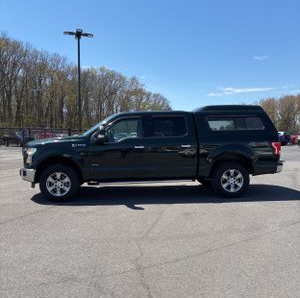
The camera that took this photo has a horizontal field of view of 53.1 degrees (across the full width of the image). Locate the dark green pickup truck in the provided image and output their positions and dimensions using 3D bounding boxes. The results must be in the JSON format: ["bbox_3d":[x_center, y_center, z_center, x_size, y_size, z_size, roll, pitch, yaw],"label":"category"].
[{"bbox_3d":[0.017,0.017,7.280,5.890,2.050,2.130,0,3,-5],"label":"dark green pickup truck"}]

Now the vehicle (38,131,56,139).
[{"bbox_3d":[-12.012,-1.314,35.181,1.870,1.580,4.600,-1,3,-19],"label":"vehicle"}]

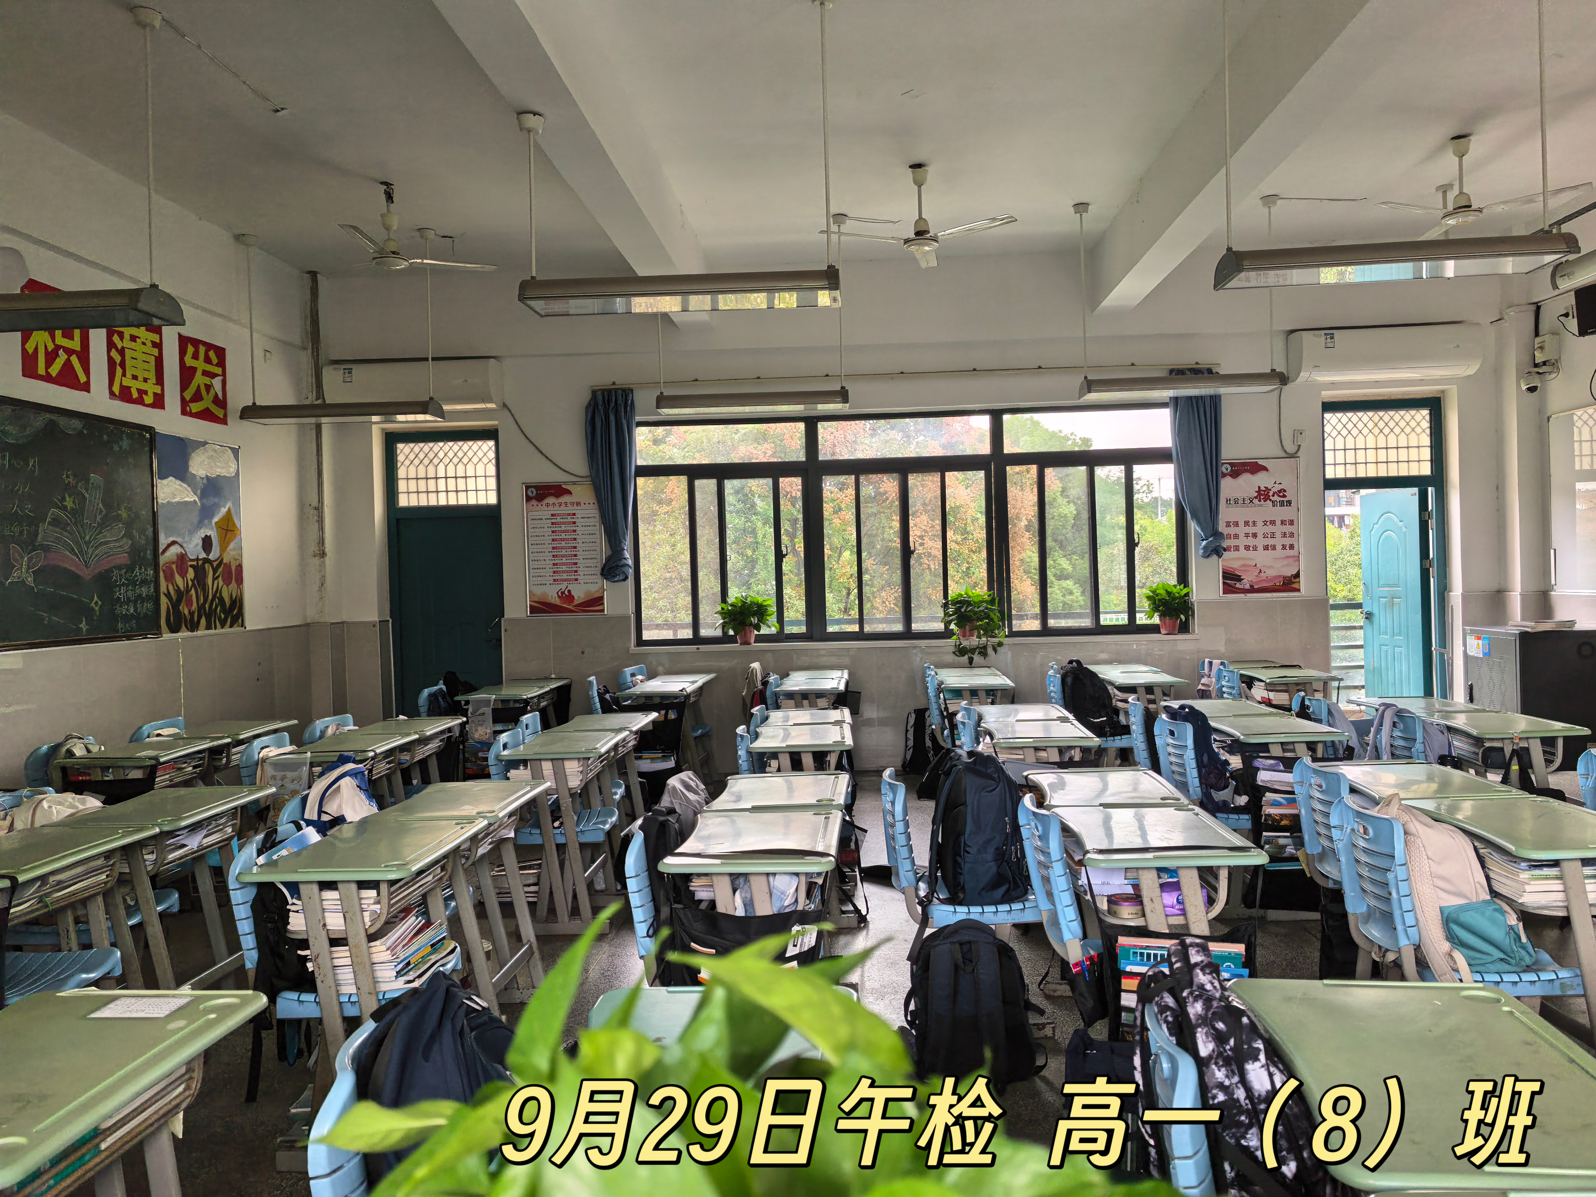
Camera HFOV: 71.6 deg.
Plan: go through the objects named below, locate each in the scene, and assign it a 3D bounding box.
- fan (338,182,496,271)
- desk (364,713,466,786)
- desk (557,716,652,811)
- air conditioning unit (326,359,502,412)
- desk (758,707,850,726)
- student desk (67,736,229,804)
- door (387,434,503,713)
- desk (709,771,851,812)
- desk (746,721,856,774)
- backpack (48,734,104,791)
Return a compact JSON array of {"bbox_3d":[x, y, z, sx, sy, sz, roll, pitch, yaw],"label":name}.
[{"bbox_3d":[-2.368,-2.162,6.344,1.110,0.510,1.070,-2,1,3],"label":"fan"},{"bbox_3d":[-1.907,1.006,5.341,0.430,0.765,0.600,-2,1,3],"label":"desk"},{"bbox_3d":[-0.941,0.983,5.394,0.425,0.757,0.600,-2,1,4],"label":"desk"},{"bbox_3d":[-2.840,-1.590,8.181,1.250,0.360,0.270,-2,1,3],"label":"air conditioning unit"},{"bbox_3d":[0.051,0.949,5.336,0.420,0.765,0.600,-2,1,3],"label":"desk"},{"bbox_3d":[-2.804,1.042,4.813,0.430,0.765,0.600,-2,1,3],"label":"student desk"},{"bbox_3d":[-2.658,0.047,8.459,0.920,2.635,0.090,-2,1,4],"label":"door"},{"bbox_3d":[-0.040,1.005,3.628,0.430,0.746,0.600,-2,1,3],"label":"desk"},{"bbox_3d":[0.033,0.973,4.816,0.440,0.745,0.600,-2,1,4],"label":"desk"},{"bbox_3d":[-3.164,0.797,4.930,0.190,0.410,0.290,-2,1,8],"label":"backpack"}]

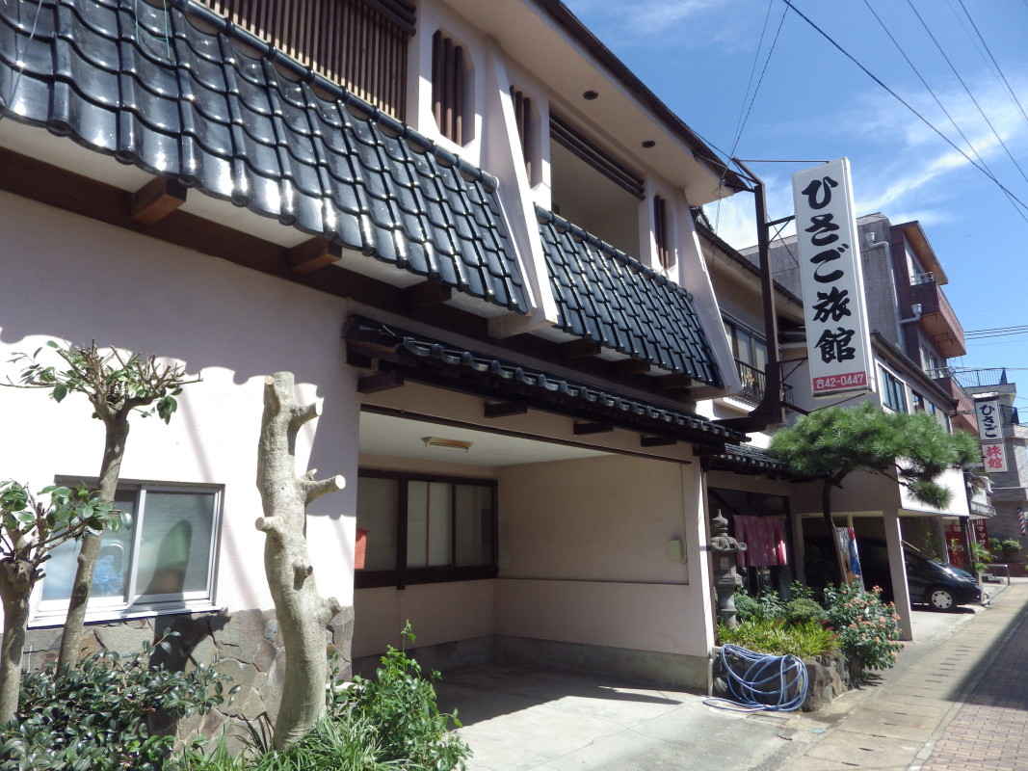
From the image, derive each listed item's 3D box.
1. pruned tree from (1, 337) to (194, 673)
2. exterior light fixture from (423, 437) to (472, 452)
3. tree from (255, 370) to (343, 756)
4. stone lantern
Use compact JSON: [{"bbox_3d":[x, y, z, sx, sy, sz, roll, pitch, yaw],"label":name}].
[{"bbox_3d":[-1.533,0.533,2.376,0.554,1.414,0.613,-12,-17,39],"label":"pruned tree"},{"bbox_3d":[-0.717,0.660,7.176,0.148,0.099,0.657,-12,-17,39],"label":"exterior light fixture"},{"bbox_3d":[-1.031,0.788,3.199,0.346,1.770,0.415,-12,-17,39],"label":"tree"},{"bbox_3d":[2.770,2.449,8.588,0.573,1.621,0.613,-12,-17,39],"label":"stone lantern"}]

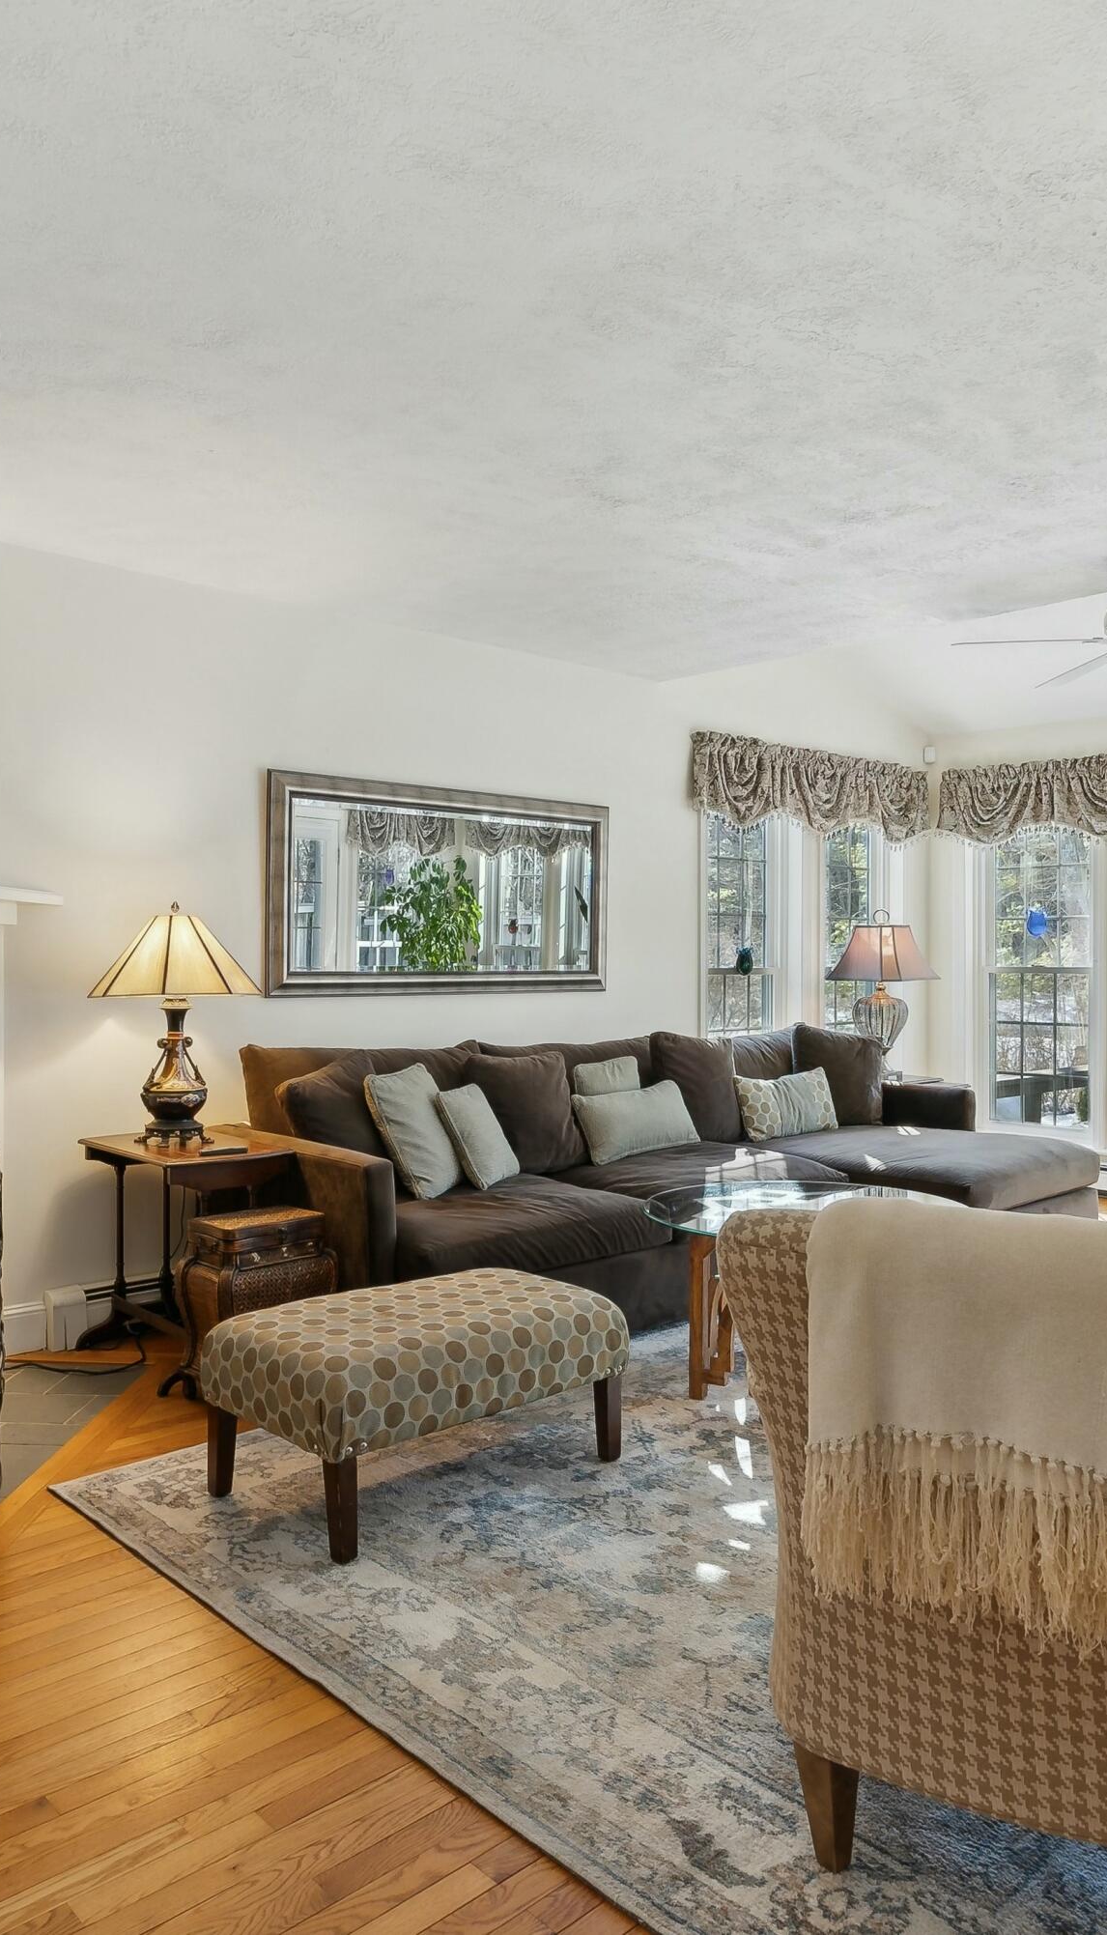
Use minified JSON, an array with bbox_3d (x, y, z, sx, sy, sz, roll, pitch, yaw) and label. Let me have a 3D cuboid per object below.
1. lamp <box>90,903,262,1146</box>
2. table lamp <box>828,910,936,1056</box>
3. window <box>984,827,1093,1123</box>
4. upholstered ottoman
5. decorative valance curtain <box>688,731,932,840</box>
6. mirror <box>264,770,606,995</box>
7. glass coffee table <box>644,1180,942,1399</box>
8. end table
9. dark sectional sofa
[{"bbox_3d":[-1.147,0.174,3.933,0.525,0.720,0.525,0,0,-42],"label":"lamp"},{"bbox_3d":[1.613,0.139,6.330,0.520,0.834,0.520,0,0,-42],"label":"table lamp"},{"bbox_3d":[2.598,0.000,6.935,0.100,1.720,0.620,0,0,-42],"label":"window"},{"bbox_3d":[-0.294,0.958,2.961,0.880,0.435,0.510,0,0,-42],"label":"upholstered ottoman"},{"bbox_3d":[1.356,-0.860,6.499,2.040,0.450,0.150,0,0,-42],"label":"decorative valance curtain"},{"bbox_3d":[-0.379,-0.290,5.009,1.630,0.790,0.050,0,0,-42],"label":"mirror"},{"bbox_3d":[0.738,0.938,3.777,0.970,0.460,0.970,0,0,0],"label":"glass coffee table"},{"bbox_3d":[-1.103,0.852,3.807,0.410,0.646,0.650,0,0,-42],"label":"end table"},{"bbox_3d":[0.513,0.715,4.699,3.150,0.920,1.540,0,0,-42],"label":"dark sectional sofa"}]

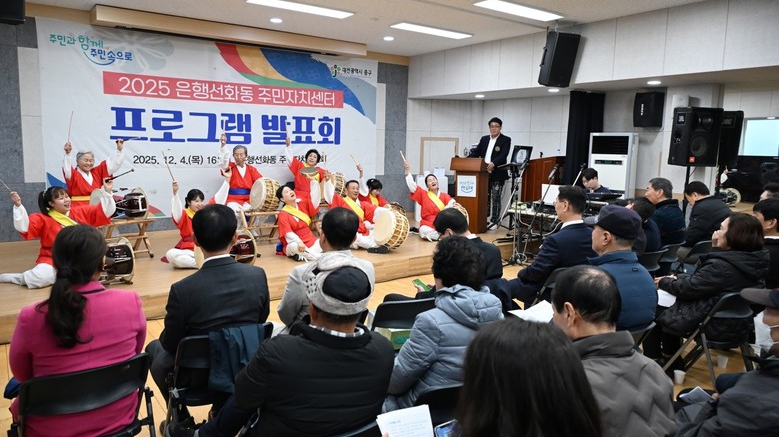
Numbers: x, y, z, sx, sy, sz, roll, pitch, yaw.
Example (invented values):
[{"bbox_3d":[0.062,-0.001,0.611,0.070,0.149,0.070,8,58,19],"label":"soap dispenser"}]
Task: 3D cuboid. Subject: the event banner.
[{"bbox_3d":[-2.271,-1.346,7.975,5.080,2.600,0.040,-5,10,-35],"label":"event banner"}]

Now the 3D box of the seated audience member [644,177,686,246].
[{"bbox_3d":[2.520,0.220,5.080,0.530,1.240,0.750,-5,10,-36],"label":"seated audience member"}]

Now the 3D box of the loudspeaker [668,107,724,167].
[{"bbox_3d":[3.654,-0.973,6.200,0.420,0.670,0.390,-1,8,-11],"label":"loudspeaker"}]

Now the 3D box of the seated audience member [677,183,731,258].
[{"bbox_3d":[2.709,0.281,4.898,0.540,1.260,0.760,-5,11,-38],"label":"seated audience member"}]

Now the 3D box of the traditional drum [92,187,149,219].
[{"bbox_3d":[-3.120,-0.173,6.000,0.520,0.390,0.390,-6,11,-41],"label":"traditional drum"}]

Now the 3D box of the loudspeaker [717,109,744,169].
[{"bbox_3d":[4.137,-0.981,6.450,0.390,0.670,0.420,7,10,37],"label":"loudspeaker"}]

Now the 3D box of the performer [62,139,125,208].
[{"bbox_3d":[-3.213,-0.215,5.658,0.630,1.240,0.640,-5,10,-35],"label":"performer"}]

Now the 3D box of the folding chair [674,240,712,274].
[{"bbox_3d":[2.700,0.550,4.700,0.460,0.790,0.500,-5,10,-35],"label":"folding chair"}]

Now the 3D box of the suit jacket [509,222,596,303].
[{"bbox_3d":[1.299,0.294,3.910,0.520,0.620,0.460,-6,11,-41],"label":"suit jacket"}]

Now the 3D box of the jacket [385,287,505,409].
[{"bbox_3d":[0.240,0.526,2.150,0.500,0.620,0.440,-5,11,-38],"label":"jacket"}]

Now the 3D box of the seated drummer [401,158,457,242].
[{"bbox_3d":[0.557,-0.269,7.110,0.710,1.080,0.600,-3,9,-25],"label":"seated drummer"}]

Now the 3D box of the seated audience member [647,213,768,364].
[{"bbox_3d":[2.140,0.460,3.660,0.520,1.140,0.750,-5,10,-36],"label":"seated audience member"}]

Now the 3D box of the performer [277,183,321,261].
[{"bbox_3d":[-1.022,0.021,5.988,0.600,0.860,0.580,-4,10,-30],"label":"performer"}]

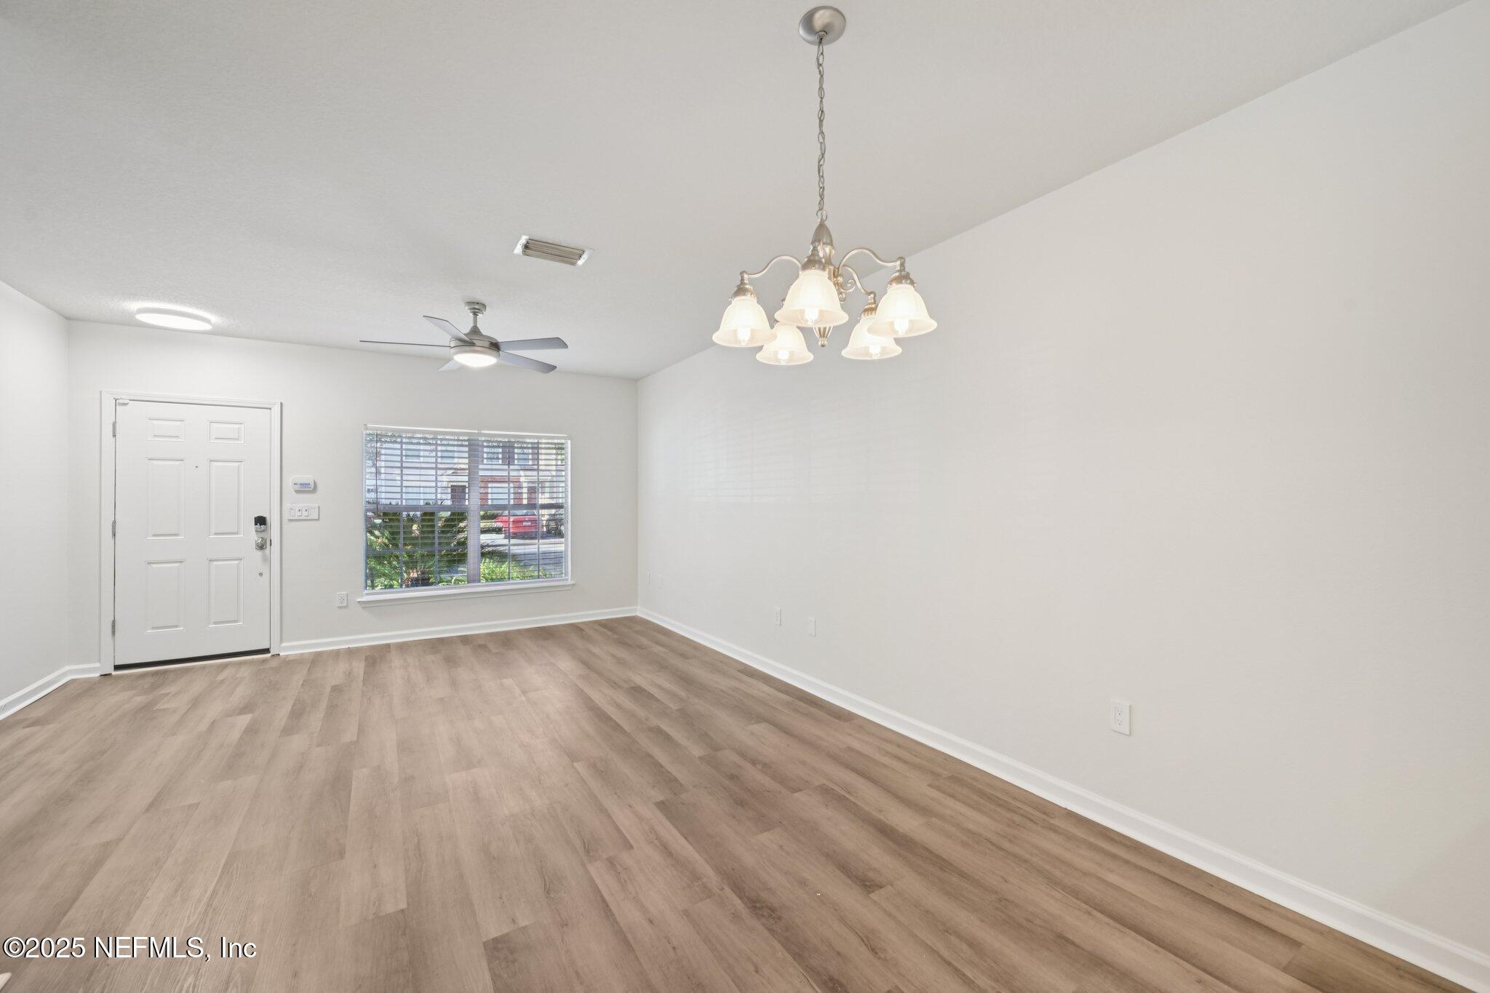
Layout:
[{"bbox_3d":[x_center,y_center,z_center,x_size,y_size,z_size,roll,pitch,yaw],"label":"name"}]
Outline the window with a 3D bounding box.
[{"bbox_3d":[-2.686,0.127,5.761,1.856,1.531,0.110,0,0,-32],"label":"window"}]

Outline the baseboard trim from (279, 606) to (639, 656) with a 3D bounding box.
[{"bbox_3d":[-2.577,1.300,5.772,3.183,0.108,0.018,0,0,-32],"label":"baseboard trim"}]

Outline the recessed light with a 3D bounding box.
[{"bbox_3d":[-4.199,-1.302,4.272,0.405,0.045,0.405,0,0,-32],"label":"recessed light"}]

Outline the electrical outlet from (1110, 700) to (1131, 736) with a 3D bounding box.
[{"bbox_3d":[1.493,0.879,2.302,0.008,0.115,0.071,0,0,-32],"label":"electrical outlet"}]

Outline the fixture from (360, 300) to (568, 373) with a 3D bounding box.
[{"bbox_3d":[-1.858,-1.110,3.999,1.300,0.437,1.300,0,0,-32],"label":"fixture"}]

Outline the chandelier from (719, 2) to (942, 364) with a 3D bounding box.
[{"bbox_3d":[0.219,-0.885,1.651,0.610,0.913,0.610,0,0,0],"label":"chandelier"}]

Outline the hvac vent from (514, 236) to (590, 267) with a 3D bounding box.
[{"bbox_3d":[-1.043,-1.323,3.159,0.367,0.022,0.251,0,0,-32],"label":"hvac vent"}]

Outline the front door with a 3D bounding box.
[{"bbox_3d":[-4.404,0.276,4.661,0.917,2.030,0.045,0,0,-32],"label":"front door"}]

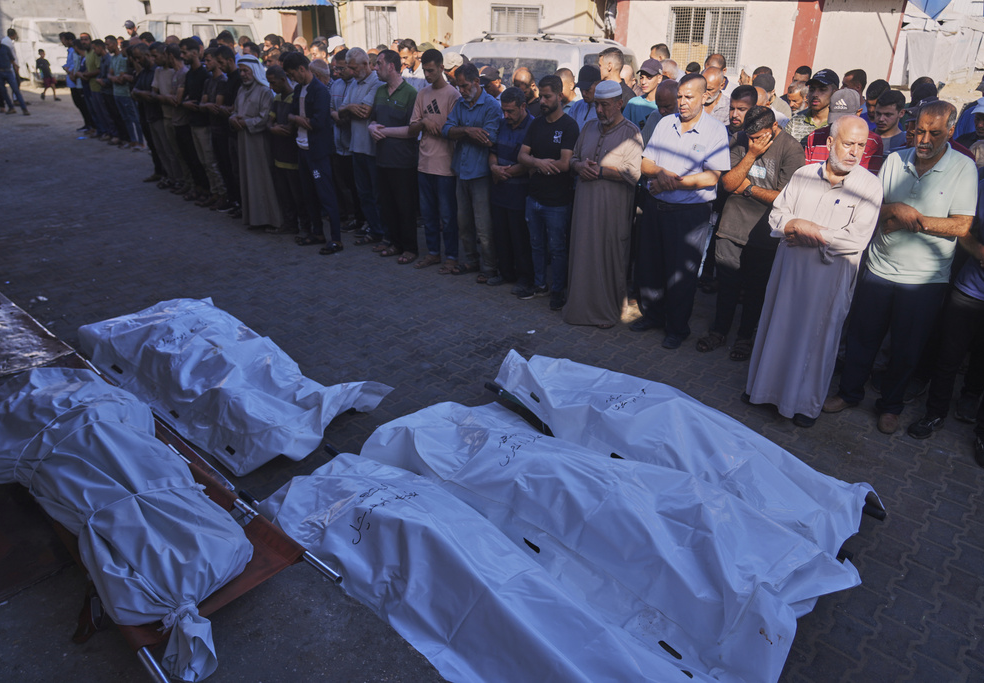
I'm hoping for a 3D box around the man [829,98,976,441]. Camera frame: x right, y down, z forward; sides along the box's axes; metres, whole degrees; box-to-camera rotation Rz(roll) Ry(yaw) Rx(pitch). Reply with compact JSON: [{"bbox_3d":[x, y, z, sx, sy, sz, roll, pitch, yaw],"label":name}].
[{"bbox_3d":[2.116,-0.381,3.580,0.530,1.710,0.400,19,32,34],"label":"man"}]

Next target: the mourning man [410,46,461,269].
[{"bbox_3d":[-0.473,-1.497,5.805,0.380,1.780,0.500,-23,34,-38],"label":"mourning man"}]

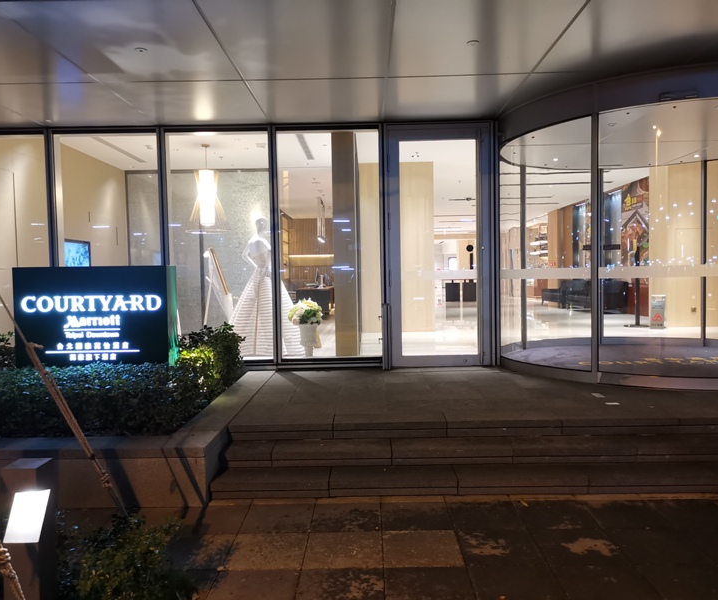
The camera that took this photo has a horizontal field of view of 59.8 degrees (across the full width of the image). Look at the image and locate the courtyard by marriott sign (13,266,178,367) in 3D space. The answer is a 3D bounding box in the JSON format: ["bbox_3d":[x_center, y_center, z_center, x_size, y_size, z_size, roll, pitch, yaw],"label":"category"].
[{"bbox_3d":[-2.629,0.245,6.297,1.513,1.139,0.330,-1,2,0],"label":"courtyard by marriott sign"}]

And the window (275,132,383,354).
[{"bbox_3d":[-0.360,-0.652,7.505,1.260,2.764,0.120,-1,2,0],"label":"window"}]

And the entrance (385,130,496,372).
[{"bbox_3d":[0.958,-0.644,7.501,1.280,2.916,0.150,-1,2,0],"label":"entrance"}]

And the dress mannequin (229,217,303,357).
[{"bbox_3d":[-1.258,-0.187,8.608,1.000,1.880,1.000,0,2,21],"label":"dress mannequin"}]

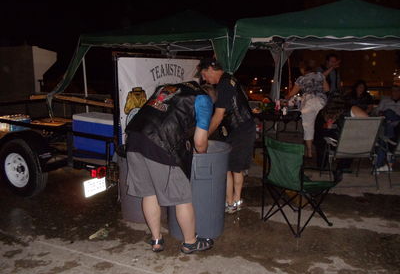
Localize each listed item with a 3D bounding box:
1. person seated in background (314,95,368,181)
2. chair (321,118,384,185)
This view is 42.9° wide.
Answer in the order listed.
[{"bbox_3d":[1.921,-0.075,7.039,0.580,1.200,0.750,4,11,23],"label":"person seated in background"},{"bbox_3d":[1.925,0.144,6.565,0.580,0.930,0.680,-1,10,-6],"label":"chair"}]

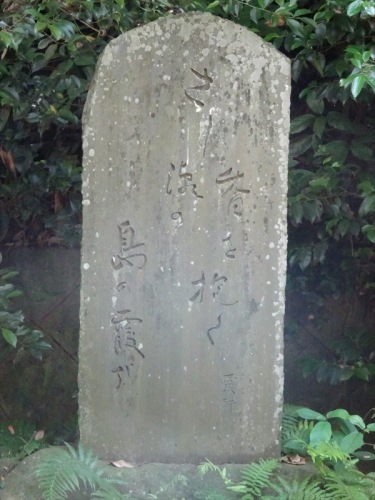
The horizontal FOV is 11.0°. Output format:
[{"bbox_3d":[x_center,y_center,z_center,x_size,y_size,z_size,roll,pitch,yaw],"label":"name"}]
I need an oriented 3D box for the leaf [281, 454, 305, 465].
[{"bbox_3d":[0.343,0.678,6.300,0.082,0.027,0.050,1,2,-3],"label":"leaf"}]

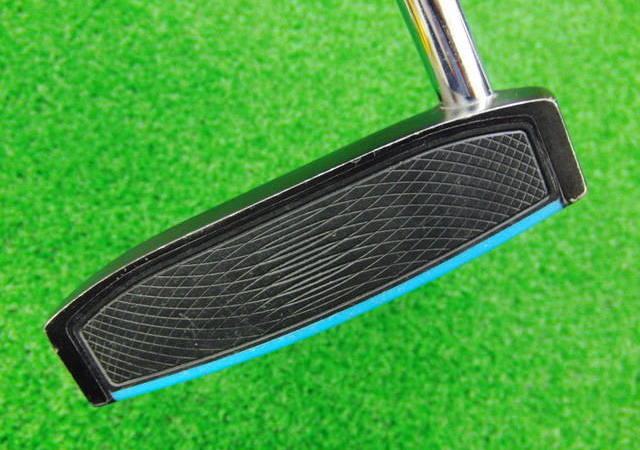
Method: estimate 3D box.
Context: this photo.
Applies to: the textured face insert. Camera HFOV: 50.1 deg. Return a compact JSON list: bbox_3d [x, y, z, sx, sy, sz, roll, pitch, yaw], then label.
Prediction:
[{"bbox_3d":[-0.002,0.007,0.129,0.090,0.005,0.021,-24,106,5],"label":"textured face insert"}]

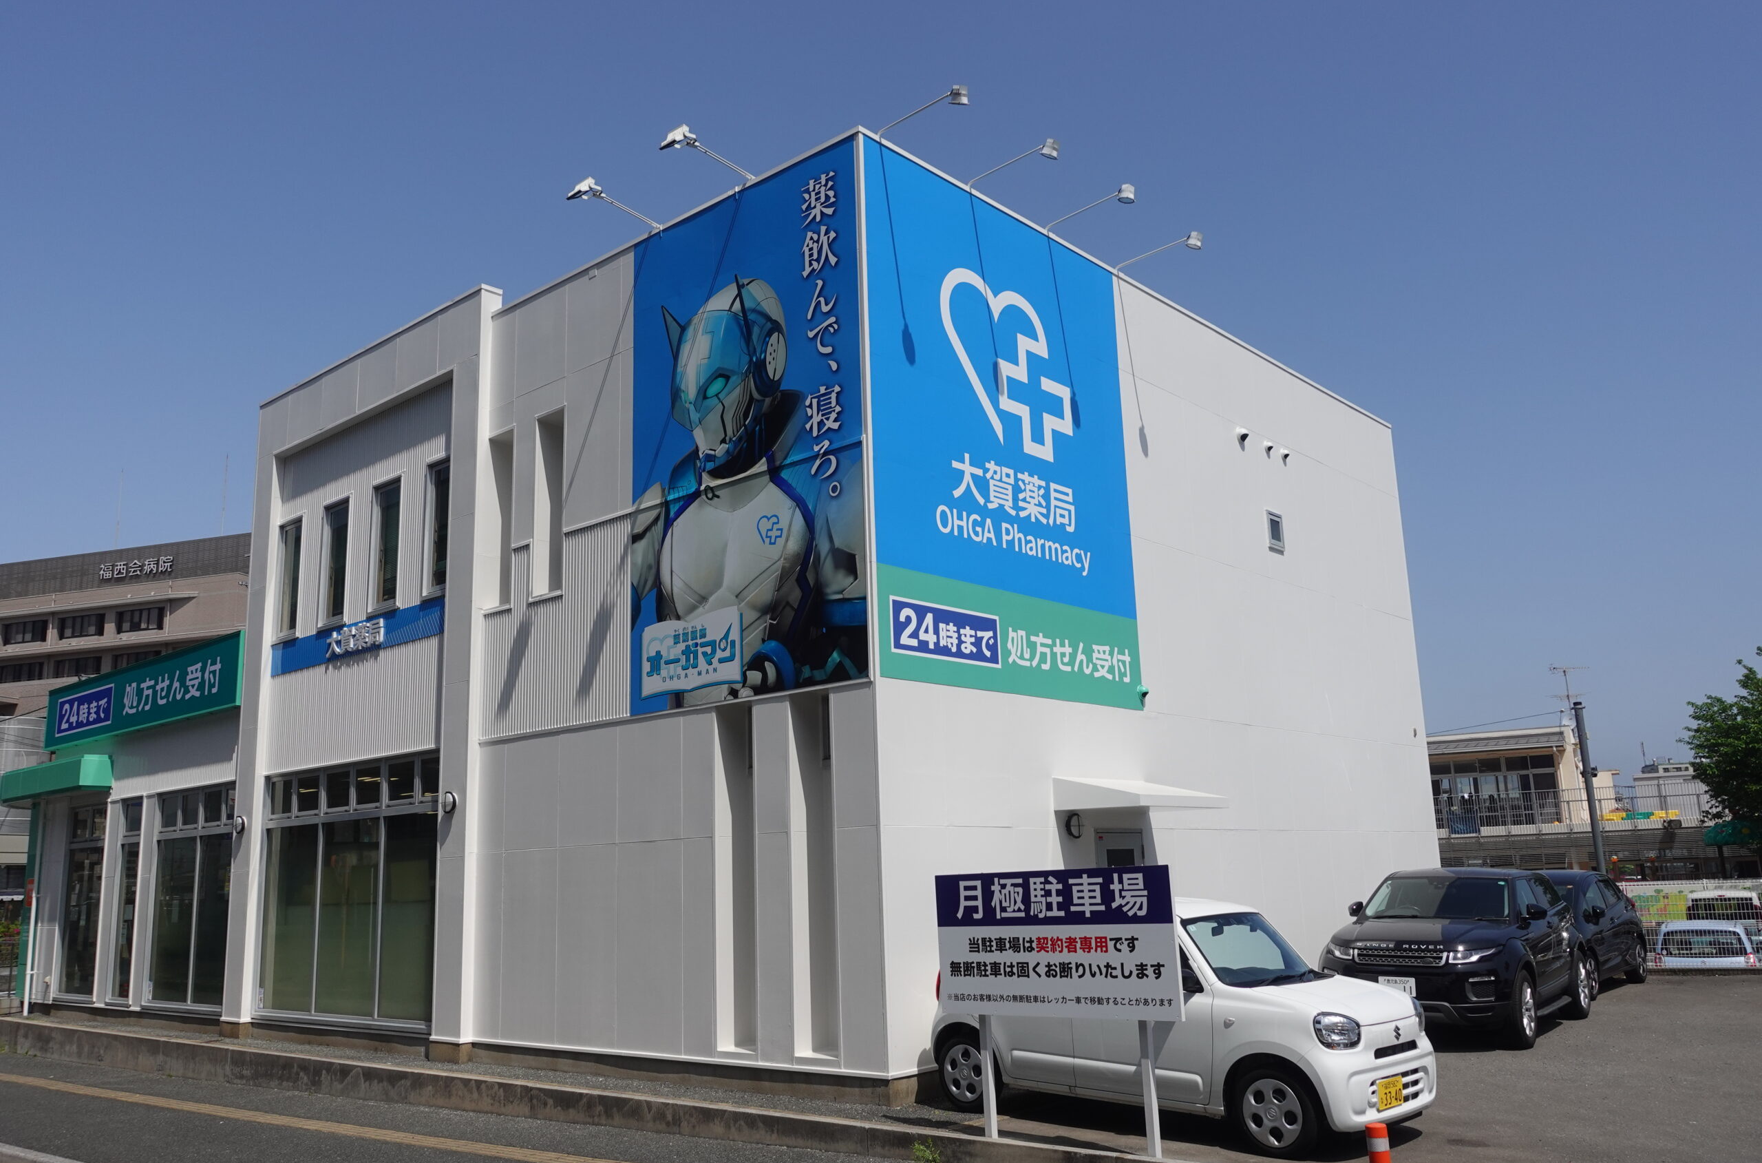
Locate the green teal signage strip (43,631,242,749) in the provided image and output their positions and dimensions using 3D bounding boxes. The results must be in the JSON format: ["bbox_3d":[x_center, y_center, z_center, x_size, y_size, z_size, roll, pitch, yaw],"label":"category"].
[{"bbox_3d":[-11.001,1.718,20.195,7.000,0.970,0.130,-13,-16,40],"label":"green teal signage strip"}]

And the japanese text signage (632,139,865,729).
[{"bbox_3d":[-1.276,-1.286,12.268,3.000,4.705,0.100,-12,-16,40],"label":"japanese text signage"}]

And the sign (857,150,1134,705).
[{"bbox_3d":[1.242,-1.269,12.764,0.100,4.710,3.985,-12,-16,40],"label":"sign"}]

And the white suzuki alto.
[{"bbox_3d":[2.050,3.005,9.630,3.395,1.525,1.475,-11,-17,44],"label":"white suzuki alto"}]

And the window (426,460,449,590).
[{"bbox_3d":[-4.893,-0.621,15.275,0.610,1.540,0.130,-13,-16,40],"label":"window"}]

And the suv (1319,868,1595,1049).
[{"bbox_3d":[6.006,3.835,14.307,1.960,1.630,4.360,-11,-15,35],"label":"suv"}]

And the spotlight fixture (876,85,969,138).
[{"bbox_3d":[0.353,-3.944,11.569,1.000,0.250,0.200,-13,-16,40],"label":"spotlight fixture"}]

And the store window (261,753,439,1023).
[{"bbox_3d":[-6.071,3.488,15.559,4.150,2.840,0.130,-13,-16,40],"label":"store window"}]

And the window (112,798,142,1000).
[{"bbox_3d":[-10.744,4.514,19.580,1.050,2.800,0.130,-13,-16,40],"label":"window"}]

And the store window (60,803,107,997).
[{"bbox_3d":[-11.978,4.790,20.641,1.750,2.800,0.130,-13,-16,40],"label":"store window"}]

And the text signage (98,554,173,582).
[{"bbox_3d":[-63.040,-1.106,116.000,8.106,1.350,0.200,-6,-13,18],"label":"text signage"}]

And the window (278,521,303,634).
[{"bbox_3d":[-7.585,-0.019,17.589,0.630,1.540,0.130,-13,-16,40],"label":"window"}]

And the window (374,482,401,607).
[{"bbox_3d":[-5.858,-0.450,16.272,0.680,1.580,0.100,-12,-16,40],"label":"window"}]

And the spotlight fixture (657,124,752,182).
[{"bbox_3d":[-1.515,-3.802,12.274,0.260,0.300,0.990,-12,-16,40],"label":"spotlight fixture"}]

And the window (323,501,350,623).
[{"bbox_3d":[-6.774,-0.249,17.061,0.670,1.580,0.100,-12,-16,40],"label":"window"}]

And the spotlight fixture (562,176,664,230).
[{"bbox_3d":[-2.497,-3.581,13.098,0.260,0.280,1.020,-12,-16,40],"label":"spotlight fixture"}]

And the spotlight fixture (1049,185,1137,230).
[{"bbox_3d":[2.066,-3.664,13.539,1.020,0.240,0.160,-12,-16,40],"label":"spotlight fixture"}]

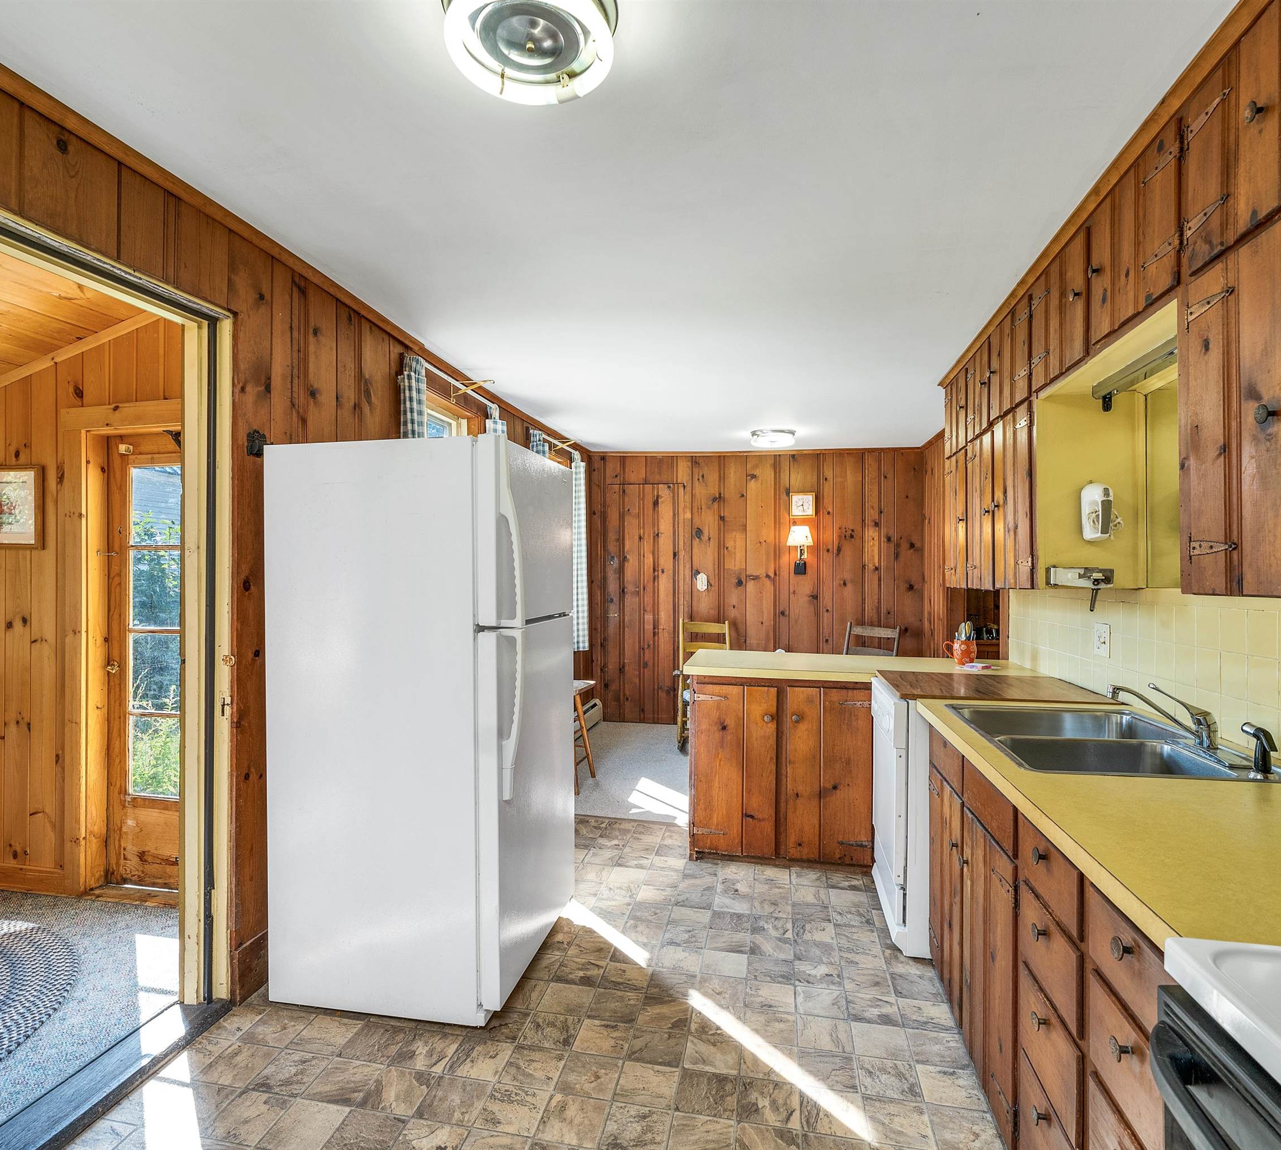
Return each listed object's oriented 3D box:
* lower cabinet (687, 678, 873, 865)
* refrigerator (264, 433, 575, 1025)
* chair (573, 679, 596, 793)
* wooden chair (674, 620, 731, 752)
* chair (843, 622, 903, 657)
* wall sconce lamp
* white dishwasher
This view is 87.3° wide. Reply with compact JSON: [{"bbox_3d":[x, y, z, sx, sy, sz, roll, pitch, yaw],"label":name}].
[{"bbox_3d":[0.706,0.892,3.295,0.854,0.845,0.590,0,0,12],"label":"lower cabinet"},{"bbox_3d":[-0.691,0.457,2.350,0.785,1.710,0.710,0,0,12],"label":"refrigerator"},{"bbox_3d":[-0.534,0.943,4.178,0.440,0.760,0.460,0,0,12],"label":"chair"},{"bbox_3d":[0.563,0.827,5.240,0.430,1.000,0.500,0,0,29],"label":"wooden chair"},{"bbox_3d":[1.527,0.837,4.805,0.500,0.970,0.430,0,0,-35],"label":"chair"},{"bbox_3d":[1.333,-0.210,5.648,0.220,0.420,0.230,0,0,12],"label":"wall sconce lamp"},{"bbox_3d":[1.265,0.868,2.527,0.670,0.880,0.610,0,0,12],"label":"white dishwasher"}]

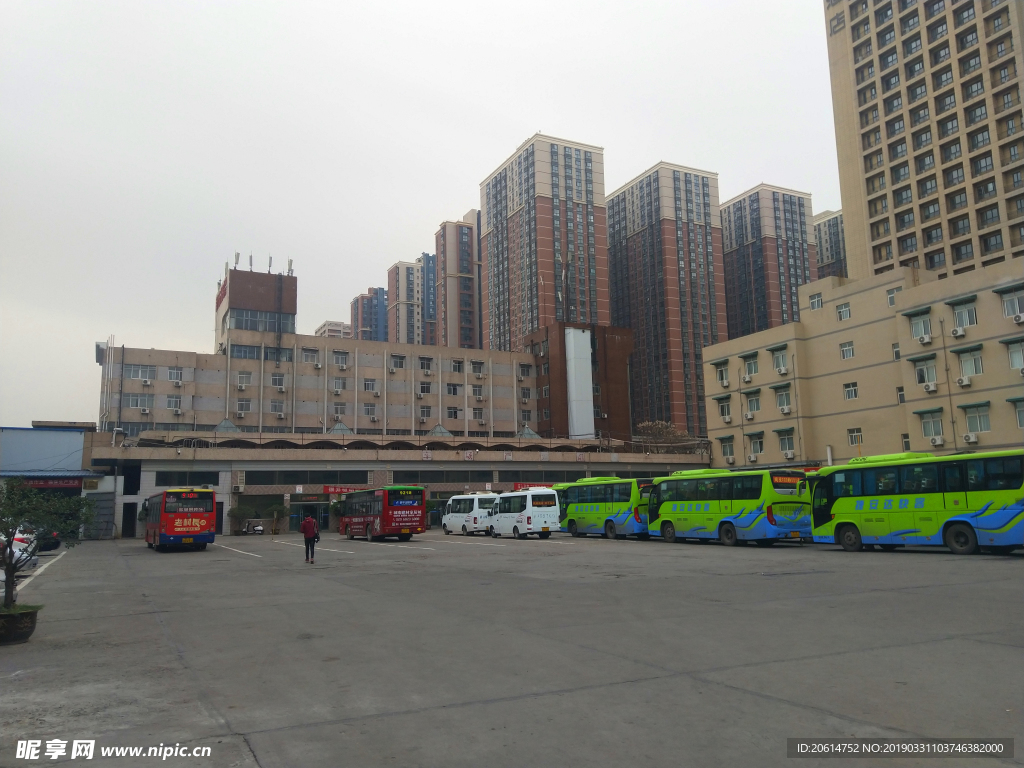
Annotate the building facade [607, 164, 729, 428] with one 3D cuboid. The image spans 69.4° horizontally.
[{"bbox_3d":[47.666,-13.028,223.293,21.630,97.770,28.420,3,-10,-26],"label":"building facade"}]

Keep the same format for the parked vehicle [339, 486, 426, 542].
[{"bbox_3d":[-8.354,8.233,46.483,2.500,3.070,10.200,3,-10,-26],"label":"parked vehicle"}]

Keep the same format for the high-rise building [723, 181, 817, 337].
[{"bbox_3d":[79.096,-9.560,237.526,20.000,98.000,34.500,4,-11,-27],"label":"high-rise building"}]

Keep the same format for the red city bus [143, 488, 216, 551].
[{"bbox_3d":[-18.905,7.661,41.909,2.500,3.070,10.400,4,-10,-29],"label":"red city bus"}]

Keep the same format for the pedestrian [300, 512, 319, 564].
[{"bbox_3d":[-7.059,5.408,25.921,0.560,1.710,0.380,1,-10,-14],"label":"pedestrian"}]

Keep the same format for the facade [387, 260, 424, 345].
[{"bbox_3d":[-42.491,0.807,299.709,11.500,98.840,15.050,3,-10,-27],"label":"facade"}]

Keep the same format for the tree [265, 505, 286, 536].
[{"bbox_3d":[-19.532,11.325,61.858,2.000,2.500,2.000,-1,-10,0],"label":"tree"}]

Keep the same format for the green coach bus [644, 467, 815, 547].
[{"bbox_3d":[9.513,5.565,33.545,2.450,3.250,8.300,3,-10,-24],"label":"green coach bus"}]

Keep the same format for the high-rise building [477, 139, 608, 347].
[{"bbox_3d":[9.156,-14.447,206.948,21.430,97.290,34.640,3,-10,-27],"label":"high-rise building"}]

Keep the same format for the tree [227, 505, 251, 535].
[{"bbox_3d":[-19.635,9.802,53.154,1.900,2.180,1.900,3,-10,-28],"label":"tree"}]

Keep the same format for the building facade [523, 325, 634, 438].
[{"bbox_3d":[10.198,5.643,108.626,12.600,26.640,10.200,3,-10,-27],"label":"building facade"}]

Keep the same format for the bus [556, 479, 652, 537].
[{"bbox_3d":[5.646,7.095,42.140,2.450,3.250,8.300,3,-11,-25],"label":"bus"}]

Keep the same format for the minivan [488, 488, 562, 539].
[{"bbox_3d":[0.678,7.820,44.114,2.000,2.680,5.900,3,-10,-22],"label":"minivan"}]

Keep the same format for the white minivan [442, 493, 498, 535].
[{"bbox_3d":[-2.747,9.059,51.034,2.000,2.680,5.900,4,-11,-27],"label":"white minivan"}]

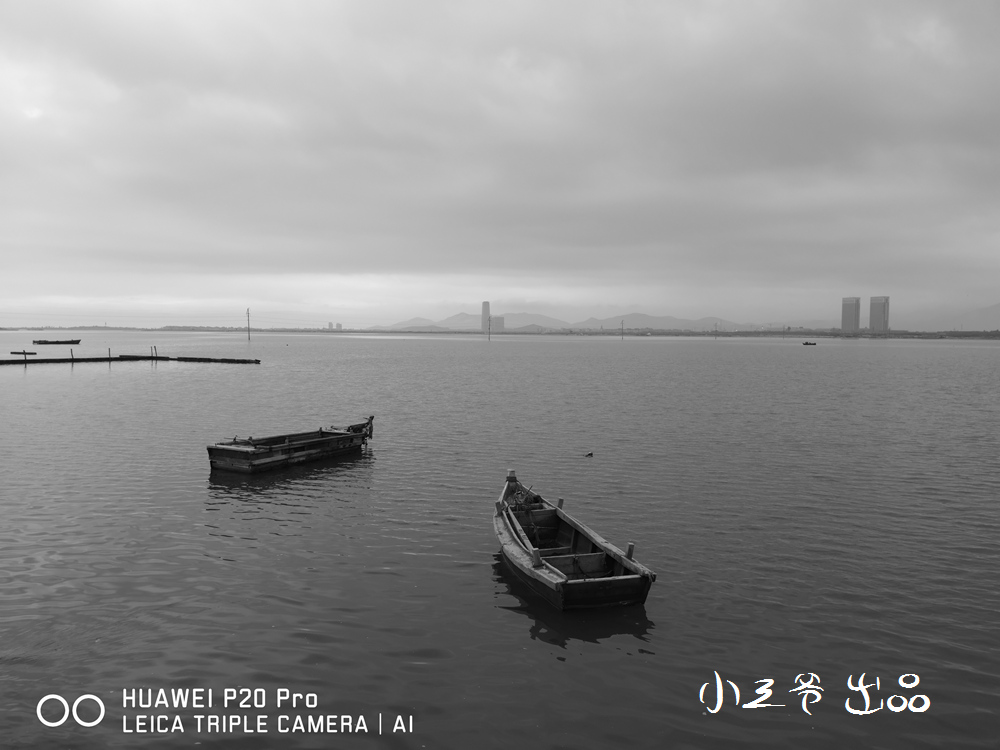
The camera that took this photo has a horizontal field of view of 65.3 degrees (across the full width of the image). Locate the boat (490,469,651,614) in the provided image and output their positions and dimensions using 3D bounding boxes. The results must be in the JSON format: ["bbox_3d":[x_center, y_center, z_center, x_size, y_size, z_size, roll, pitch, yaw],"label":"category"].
[{"bbox_3d":[0.750,2.310,11.575,1.502,0.994,4.554,0,3,-14],"label":"boat"}]

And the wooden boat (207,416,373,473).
[{"bbox_3d":[-5.063,1.788,20.357,1.584,1.021,4.686,2,4,32],"label":"wooden boat"}]

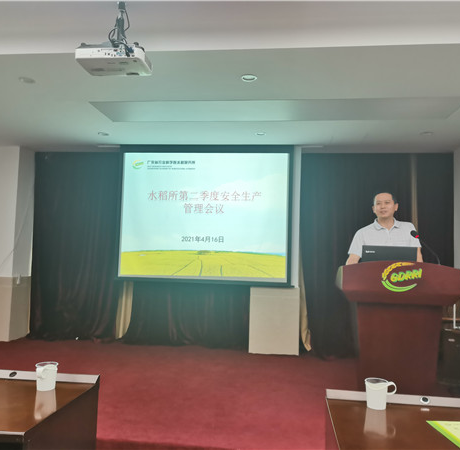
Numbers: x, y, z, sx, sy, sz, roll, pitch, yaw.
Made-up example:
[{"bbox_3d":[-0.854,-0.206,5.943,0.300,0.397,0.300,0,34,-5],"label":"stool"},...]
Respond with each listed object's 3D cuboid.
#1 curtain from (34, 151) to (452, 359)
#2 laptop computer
[{"bbox_3d":[0.005,0.304,5.874,5.580,2.580,0.250,1,-4,7],"label":"curtain"},{"bbox_3d":[1.046,0.261,3.008,0.350,0.230,0.290,1,-4,7],"label":"laptop computer"}]

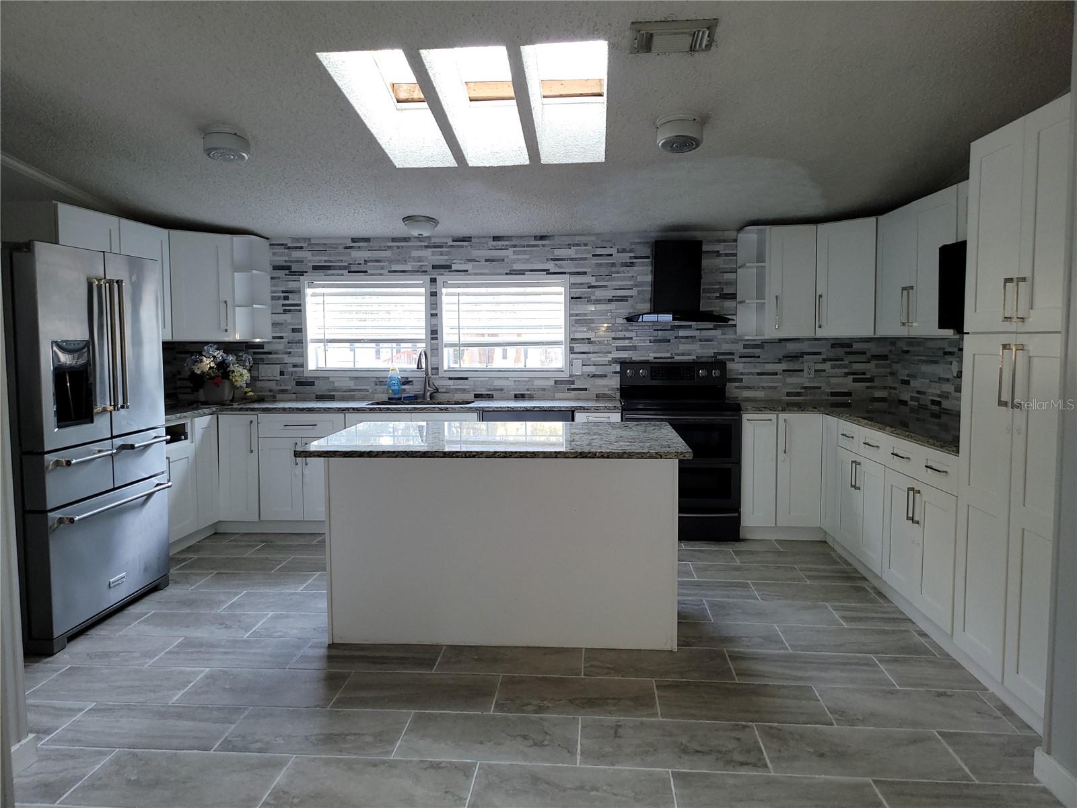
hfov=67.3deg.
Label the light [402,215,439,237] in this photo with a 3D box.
[{"bbox_3d":[-0.815,-1.207,5.560,0.253,0.116,0.253,0,-3,5],"label":"light"}]

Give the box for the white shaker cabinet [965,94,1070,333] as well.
[{"bbox_3d":[1.974,-0.621,2.800,0.600,0.745,0.800,0,5,5],"label":"white shaker cabinet"}]

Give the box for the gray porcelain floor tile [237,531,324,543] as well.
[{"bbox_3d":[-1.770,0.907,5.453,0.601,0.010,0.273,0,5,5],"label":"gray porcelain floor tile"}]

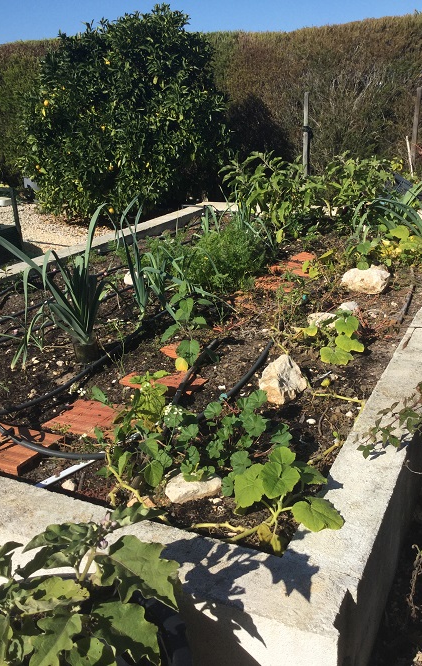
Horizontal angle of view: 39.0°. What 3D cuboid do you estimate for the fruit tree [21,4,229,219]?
[{"bbox_3d":[-1.300,-3.279,8.907,3.130,2.842,2.950,-5,21,-6],"label":"fruit tree"}]

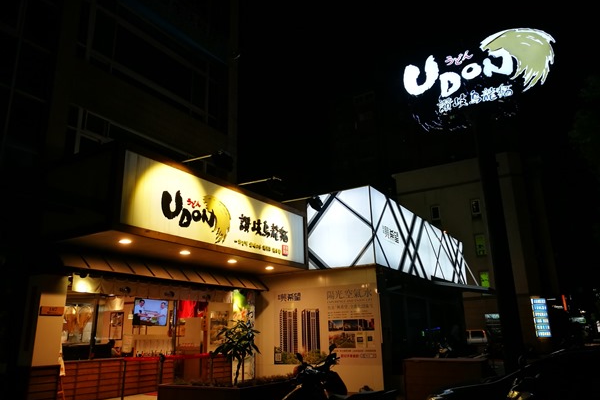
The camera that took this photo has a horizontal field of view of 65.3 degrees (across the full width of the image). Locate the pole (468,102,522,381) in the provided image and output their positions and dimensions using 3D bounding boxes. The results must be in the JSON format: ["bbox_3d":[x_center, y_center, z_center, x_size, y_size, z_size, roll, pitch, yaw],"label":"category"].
[{"bbox_3d":[4.171,0.930,9.814,0.390,6.400,0.390,-11,-19,30],"label":"pole"}]

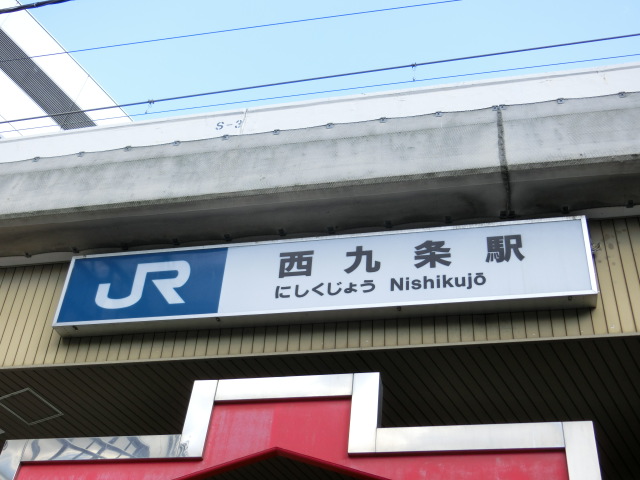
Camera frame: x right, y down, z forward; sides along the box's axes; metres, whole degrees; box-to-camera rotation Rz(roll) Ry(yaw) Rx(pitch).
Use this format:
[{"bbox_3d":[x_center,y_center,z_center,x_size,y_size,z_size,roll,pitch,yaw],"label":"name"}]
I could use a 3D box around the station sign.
[{"bbox_3d":[-0.063,0.338,7.005,4.500,0.735,0.205,-5,-37,12],"label":"station sign"}]

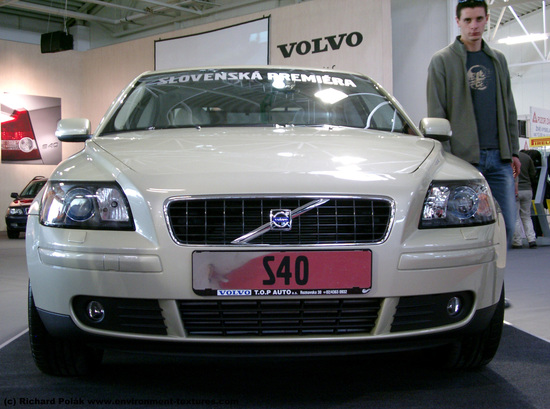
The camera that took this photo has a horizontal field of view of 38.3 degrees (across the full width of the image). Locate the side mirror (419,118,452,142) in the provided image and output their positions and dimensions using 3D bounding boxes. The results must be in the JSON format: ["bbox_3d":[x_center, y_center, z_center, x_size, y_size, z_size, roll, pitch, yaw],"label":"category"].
[{"bbox_3d":[0.818,-0.377,4.030,0.178,0.120,0.120,0,1,-4],"label":"side mirror"}]

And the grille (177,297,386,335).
[{"bbox_3d":[0.017,0.340,2.385,0.615,0.115,0.075,0,1,-4],"label":"grille"}]

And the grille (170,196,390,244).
[{"bbox_3d":[0.015,0.048,2.385,0.690,0.150,0.085,0,1,-4],"label":"grille"}]

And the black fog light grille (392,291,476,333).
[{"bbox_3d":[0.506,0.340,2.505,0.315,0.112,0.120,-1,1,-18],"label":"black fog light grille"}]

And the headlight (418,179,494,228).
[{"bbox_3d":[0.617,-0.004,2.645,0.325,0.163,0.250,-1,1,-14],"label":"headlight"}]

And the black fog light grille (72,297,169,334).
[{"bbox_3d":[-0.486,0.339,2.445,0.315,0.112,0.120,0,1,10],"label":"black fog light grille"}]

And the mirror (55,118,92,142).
[{"bbox_3d":[-0.995,-0.366,3.930,0.185,0.118,0.120,0,1,-4],"label":"mirror"}]

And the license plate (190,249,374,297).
[{"bbox_3d":[0.022,0.203,2.338,0.530,0.135,0.020,0,1,-4],"label":"license plate"}]

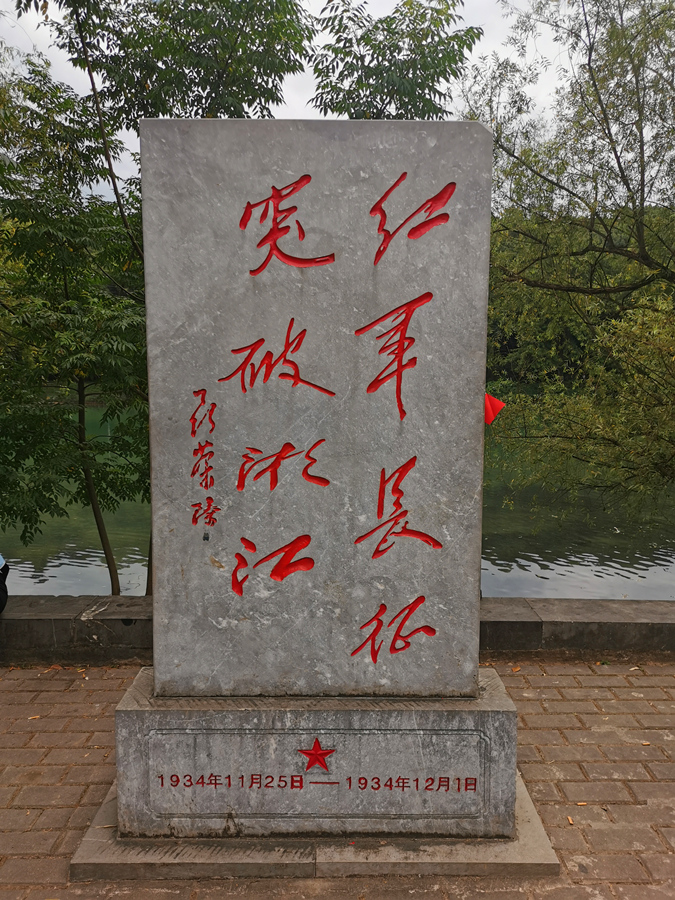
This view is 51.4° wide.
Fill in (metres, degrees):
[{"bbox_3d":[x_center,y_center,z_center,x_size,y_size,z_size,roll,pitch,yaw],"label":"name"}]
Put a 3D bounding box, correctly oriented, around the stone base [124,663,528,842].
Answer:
[{"bbox_3d":[-0.064,0.972,2.283,1.210,0.411,0.309,0,6,0],"label":"stone base"}]

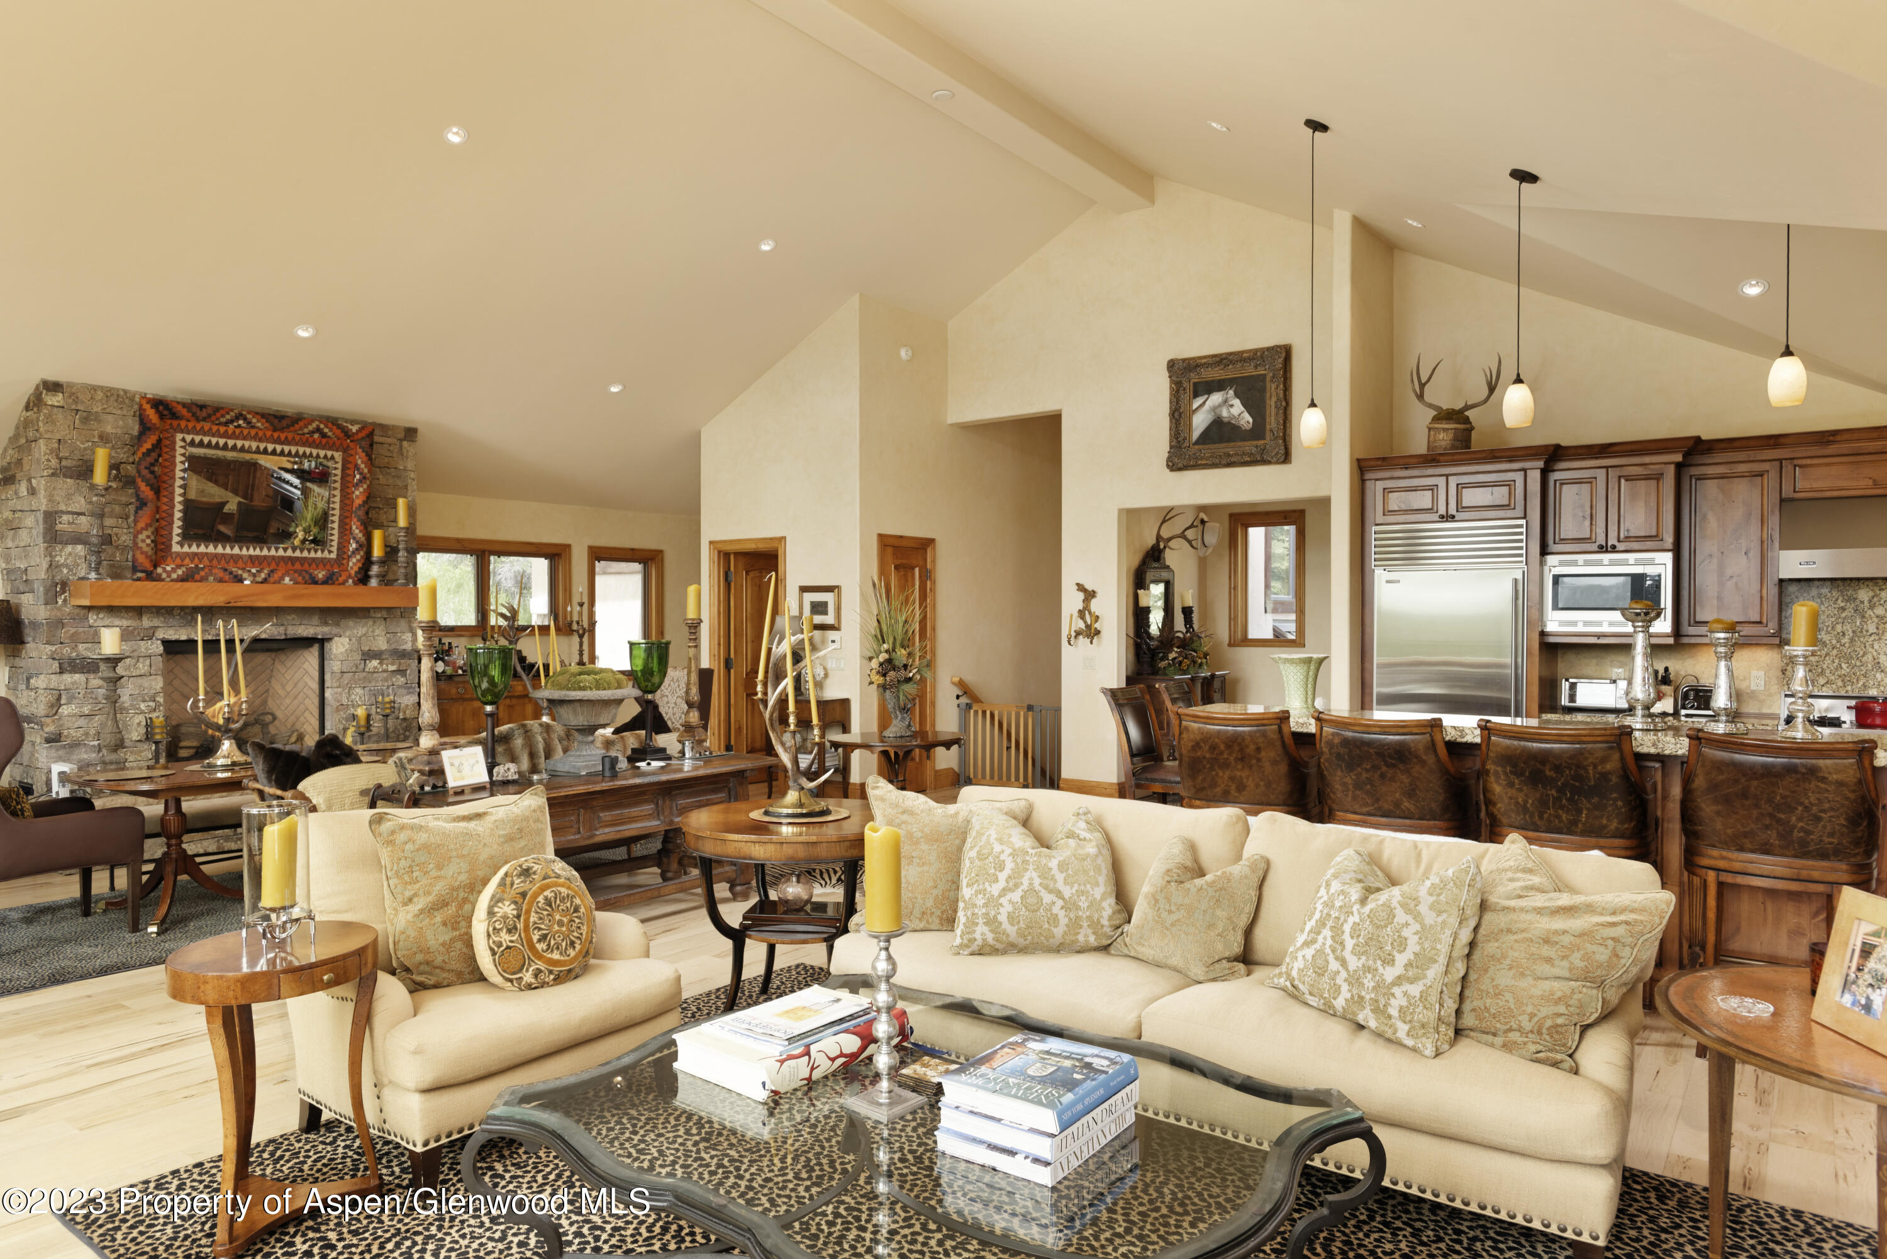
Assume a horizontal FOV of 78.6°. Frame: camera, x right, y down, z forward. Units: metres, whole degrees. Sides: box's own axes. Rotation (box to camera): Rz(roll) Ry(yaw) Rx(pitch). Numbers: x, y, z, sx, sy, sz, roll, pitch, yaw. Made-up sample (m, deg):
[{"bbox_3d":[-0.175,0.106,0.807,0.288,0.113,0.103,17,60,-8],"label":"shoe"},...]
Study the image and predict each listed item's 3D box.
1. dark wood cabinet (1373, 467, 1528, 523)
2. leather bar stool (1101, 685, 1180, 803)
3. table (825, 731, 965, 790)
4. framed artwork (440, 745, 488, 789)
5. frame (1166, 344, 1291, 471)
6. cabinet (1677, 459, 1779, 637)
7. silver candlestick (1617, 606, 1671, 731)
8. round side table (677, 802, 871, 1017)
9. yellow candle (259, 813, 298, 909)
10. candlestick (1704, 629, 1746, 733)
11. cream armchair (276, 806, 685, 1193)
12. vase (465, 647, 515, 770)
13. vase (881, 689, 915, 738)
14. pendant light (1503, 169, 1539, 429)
[{"bbox_3d":[3.394,-0.854,7.620,0.957,0.317,0.600,0,1,36],"label":"dark wood cabinet"},{"bbox_3d":[1.202,0.899,6.356,0.560,1.120,0.470,0,1,36],"label":"leather bar stool"},{"bbox_3d":[-0.300,1.075,7.465,0.880,0.750,0.880,0,1,0],"label":"table"},{"bbox_3d":[-2.128,0.617,5.148,0.035,0.175,0.200,-17,-10,37],"label":"framed artwork"},{"bbox_3d":[2.142,-1.665,8.684,0.950,0.860,0.080,1,1,36],"label":"frame"},{"bbox_3d":[4.735,-0.452,6.955,0.490,1.060,0.340,1,1,37],"label":"cabinet"},{"bbox_3d":[2.818,0.155,4.638,0.180,0.485,0.180,1,1,36],"label":"silver candlestick"},{"bbox_3d":[-0.575,1.108,4.490,0.885,0.760,0.885,0,1,0],"label":"round side table"},{"bbox_3d":[-1.733,0.603,3.010,0.077,0.240,0.077,0,1,36],"label":"yellow candle"},{"bbox_3d":[3.042,0.196,4.481,0.148,0.408,0.148,1,1,36],"label":"candlestick"},{"bbox_3d":[-1.455,1.044,3.659,0.860,0.910,0.920,1,1,35],"label":"cream armchair"},{"bbox_3d":[-2.145,0.398,5.466,0.238,0.640,0.238,0,1,0],"label":"vase"},{"bbox_3d":[-0.295,0.538,7.450,0.210,0.330,0.190,0,1,0],"label":"vase"},{"bbox_3d":[2.609,-1.496,5.213,0.135,1.163,0.135,0,1,36],"label":"pendant light"}]

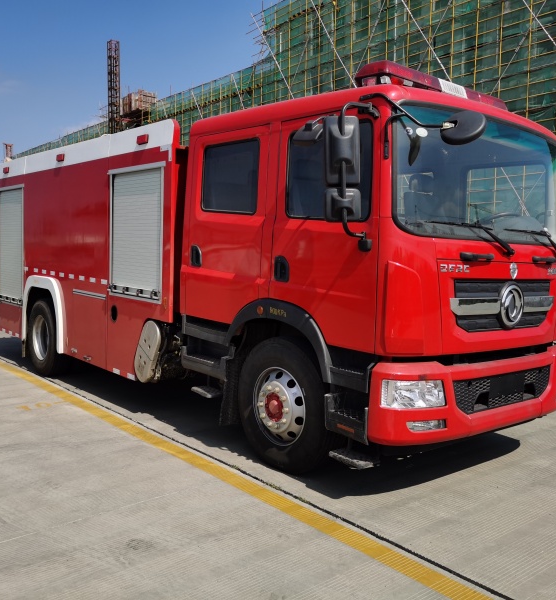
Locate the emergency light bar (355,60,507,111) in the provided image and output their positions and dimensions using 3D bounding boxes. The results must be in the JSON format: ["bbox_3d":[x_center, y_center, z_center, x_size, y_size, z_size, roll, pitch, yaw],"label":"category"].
[{"bbox_3d":[1.271,-1.603,5.006,1.700,0.190,0.320,-1,5,-41],"label":"emergency light bar"}]

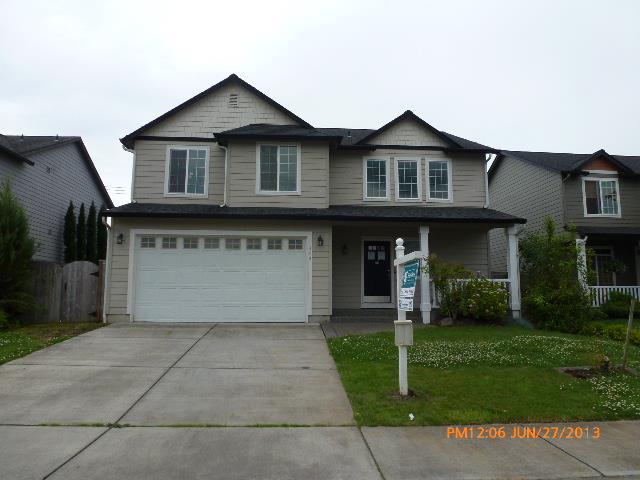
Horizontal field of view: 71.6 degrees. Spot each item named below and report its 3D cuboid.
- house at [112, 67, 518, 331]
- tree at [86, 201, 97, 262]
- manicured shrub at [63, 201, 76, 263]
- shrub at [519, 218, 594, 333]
[{"bbox_3d":[-0.448,-1.145,17.788,12.400,8.240,10.200,1,-7,-3],"label":"house"},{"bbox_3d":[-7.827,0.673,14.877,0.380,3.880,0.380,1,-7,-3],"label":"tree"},{"bbox_3d":[-7.741,0.613,13.476,0.450,3.650,0.450,1,-7,-3],"label":"manicured shrub"},{"bbox_3d":[6.863,0.929,12.934,2.050,3.150,1.800,1,-7,-3],"label":"shrub"}]

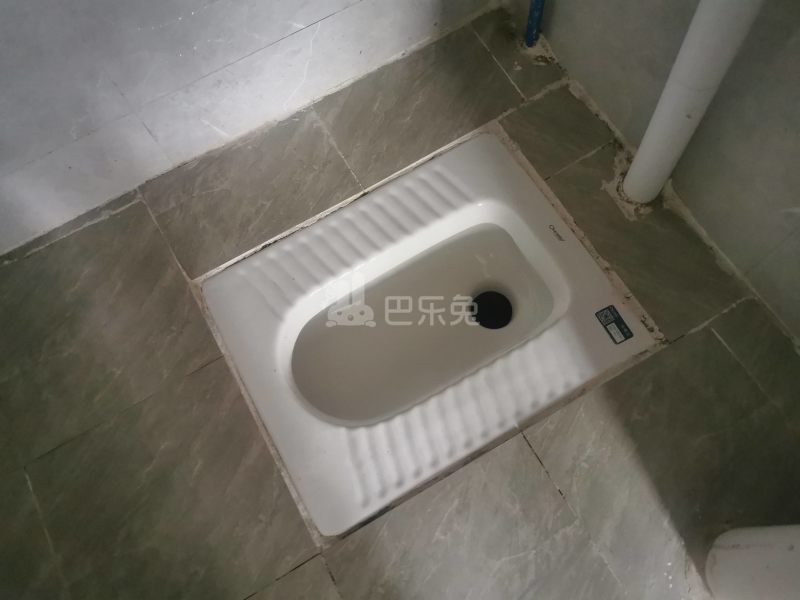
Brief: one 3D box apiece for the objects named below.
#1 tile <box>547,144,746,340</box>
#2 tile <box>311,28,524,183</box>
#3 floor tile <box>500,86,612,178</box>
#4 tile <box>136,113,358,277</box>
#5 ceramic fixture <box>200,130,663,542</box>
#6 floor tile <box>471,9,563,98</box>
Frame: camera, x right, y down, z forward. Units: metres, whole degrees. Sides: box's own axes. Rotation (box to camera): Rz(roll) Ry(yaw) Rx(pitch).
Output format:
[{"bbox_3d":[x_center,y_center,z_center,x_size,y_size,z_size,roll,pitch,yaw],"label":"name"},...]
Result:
[{"bbox_3d":[0.357,-0.093,0.925,0.135,0.010,0.296,-29,73,-7],"label":"tile"},{"bbox_3d":[0.031,-0.316,1.010,0.294,0.010,0.176,-29,73,-7],"label":"tile"},{"bbox_3d":[0.245,-0.264,0.985,0.130,0.010,0.122,-29,73,-7],"label":"floor tile"},{"bbox_3d":[-0.229,-0.173,0.973,0.297,0.010,0.179,-29,73,-7],"label":"tile"},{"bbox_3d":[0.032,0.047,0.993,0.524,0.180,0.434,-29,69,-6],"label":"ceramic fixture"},{"bbox_3d":[0.190,-0.409,1.035,0.073,0.010,0.170,-29,73,-7],"label":"floor tile"}]

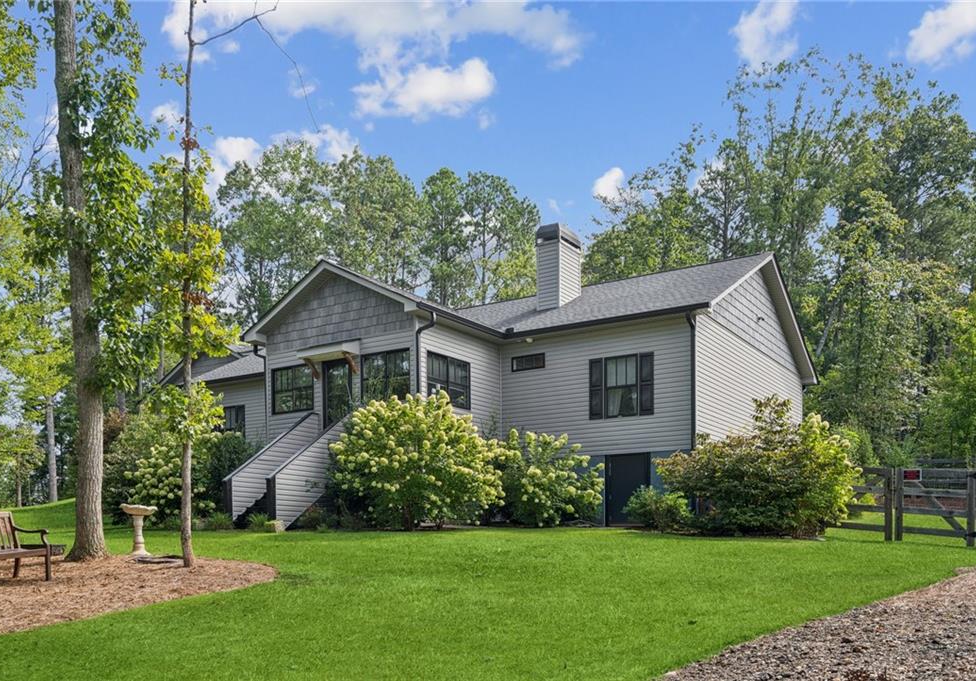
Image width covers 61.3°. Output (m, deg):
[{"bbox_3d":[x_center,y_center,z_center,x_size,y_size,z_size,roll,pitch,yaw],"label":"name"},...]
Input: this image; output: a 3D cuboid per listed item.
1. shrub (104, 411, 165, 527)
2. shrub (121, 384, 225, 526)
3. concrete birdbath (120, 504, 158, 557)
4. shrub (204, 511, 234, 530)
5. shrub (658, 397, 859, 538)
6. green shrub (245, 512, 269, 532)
[{"bbox_3d":[-9.510,3.436,22.300,2.200,2.900,2.200,0,-8,0],"label":"shrub"},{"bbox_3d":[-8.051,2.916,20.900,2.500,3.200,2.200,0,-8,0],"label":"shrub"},{"bbox_3d":[-5.159,2.812,12.200,0.550,0.740,0.550,0,-8,0],"label":"concrete birdbath"},{"bbox_3d":[-5.994,4.030,18.400,0.640,0.420,0.550,0,-8,0],"label":"shrub"},{"bbox_3d":[5.831,2.727,17.700,4.000,2.850,3.100,0,-8,0],"label":"shrub"},{"bbox_3d":[-5.062,3.997,18.100,0.480,0.420,0.450,0,-8,0],"label":"green shrub"}]

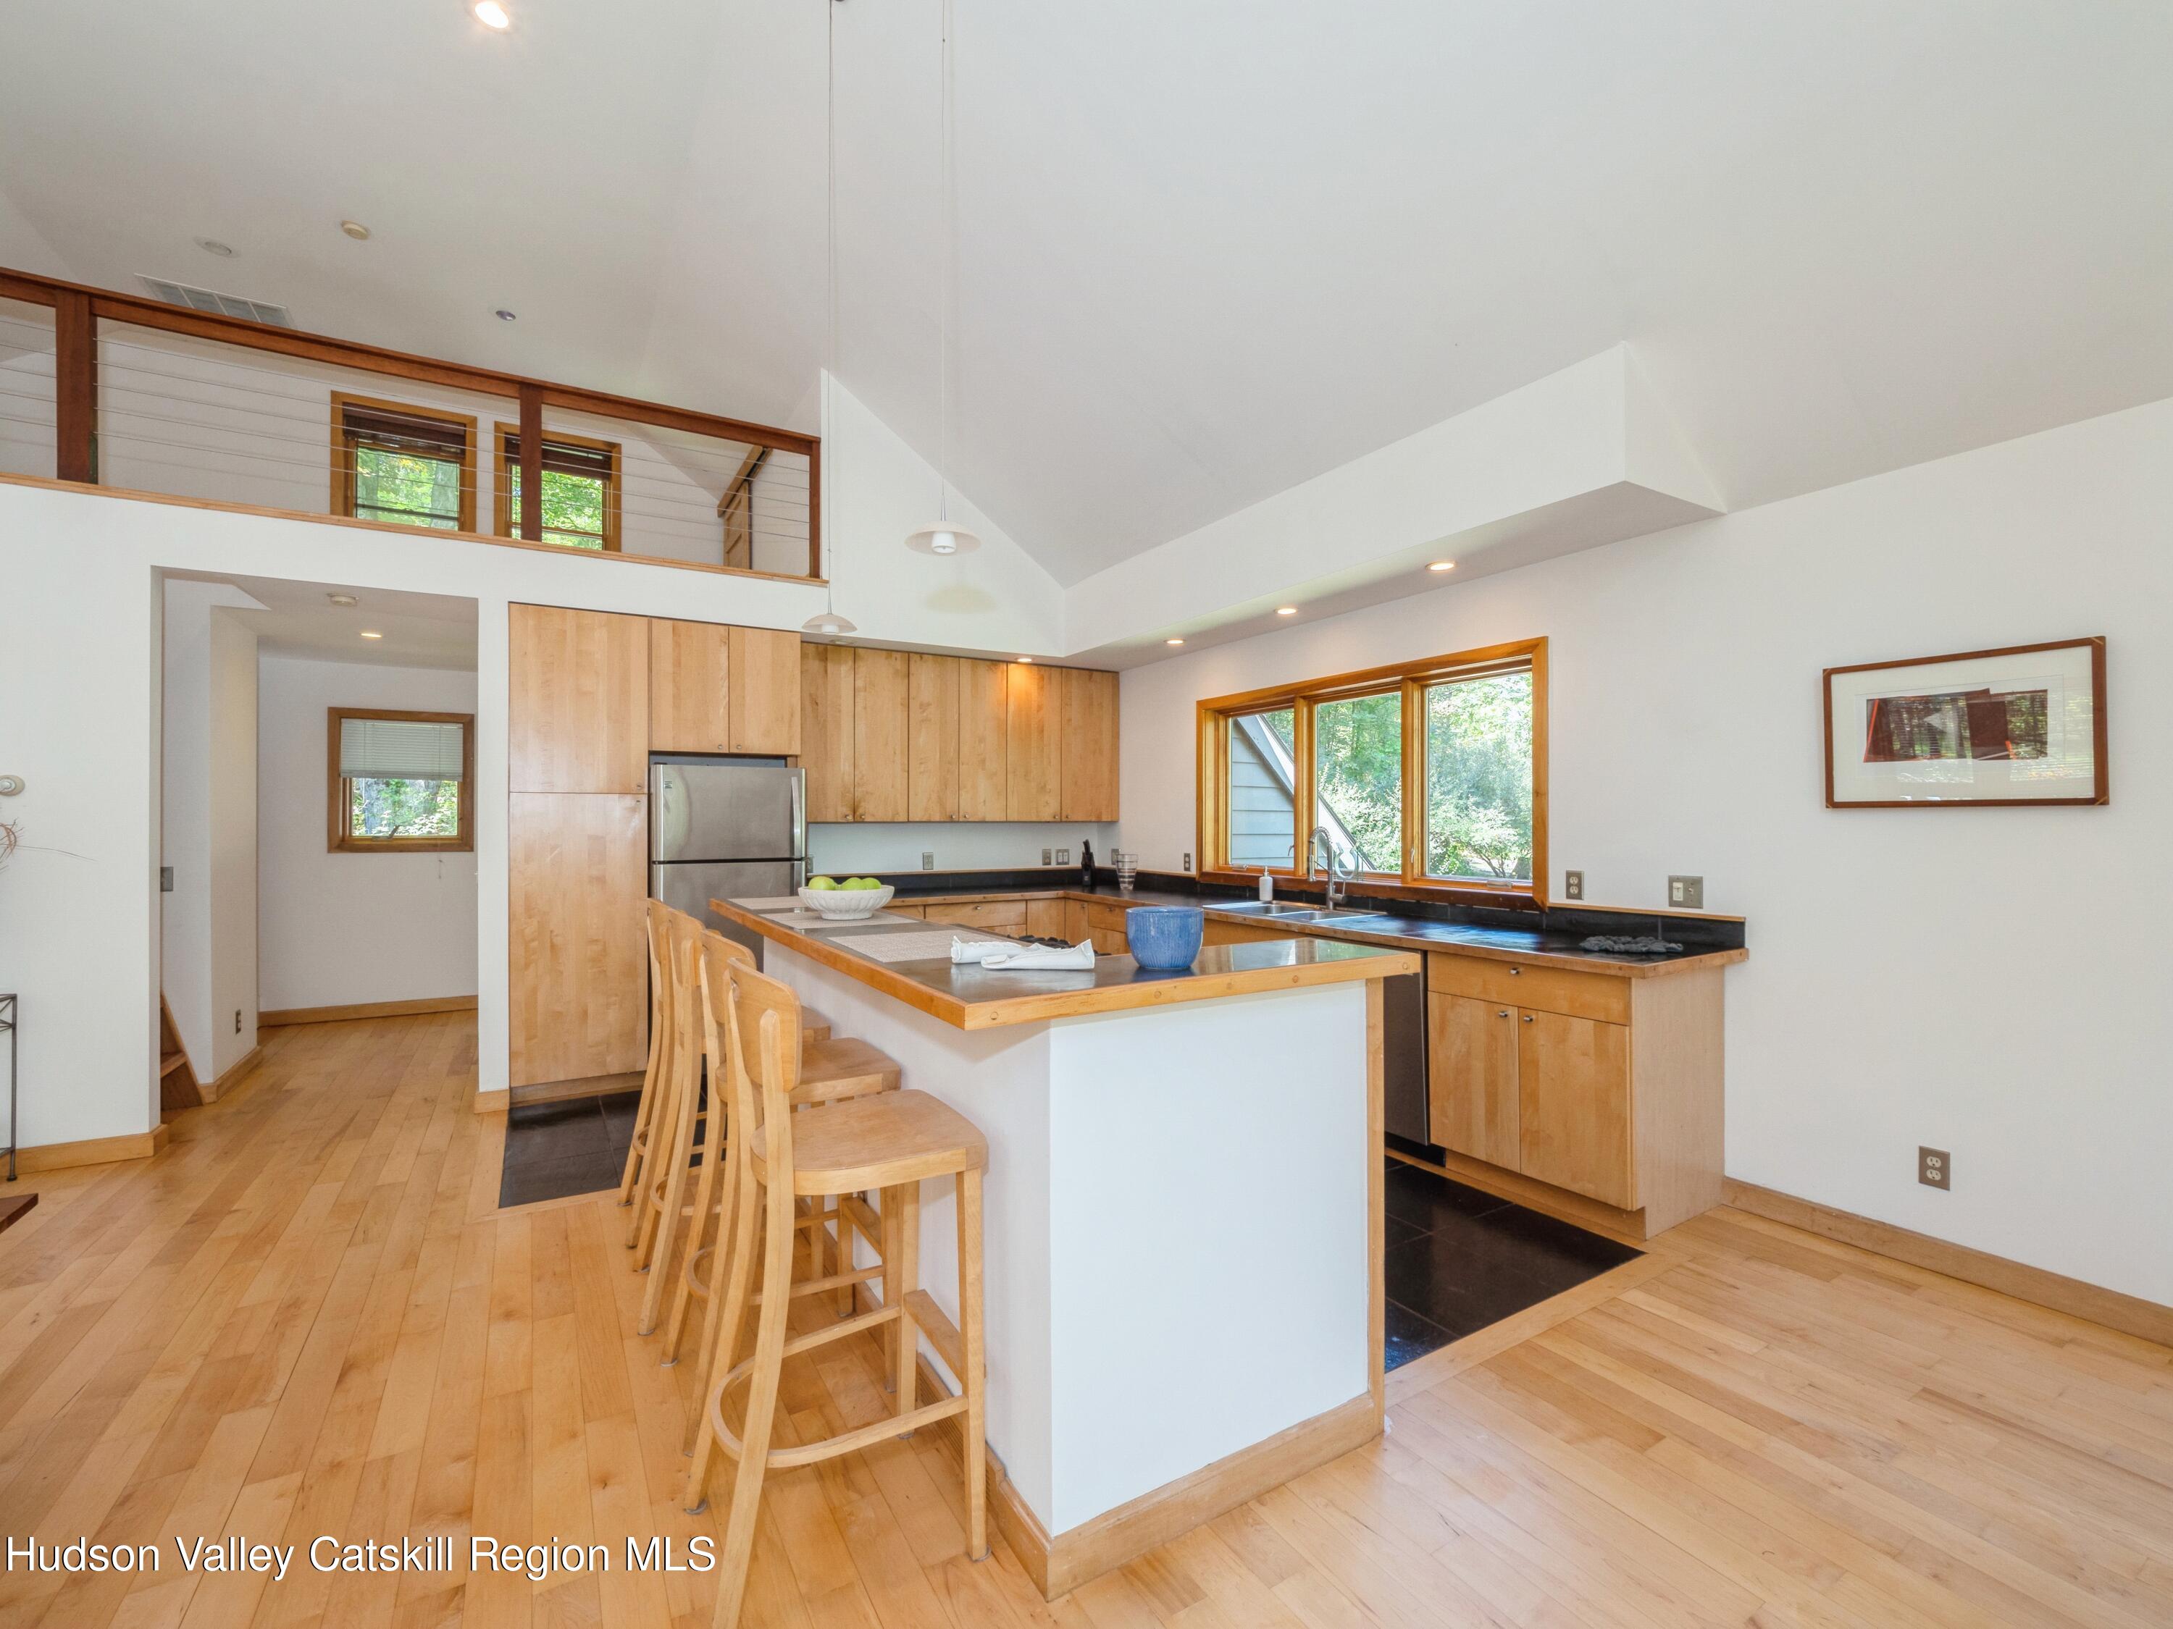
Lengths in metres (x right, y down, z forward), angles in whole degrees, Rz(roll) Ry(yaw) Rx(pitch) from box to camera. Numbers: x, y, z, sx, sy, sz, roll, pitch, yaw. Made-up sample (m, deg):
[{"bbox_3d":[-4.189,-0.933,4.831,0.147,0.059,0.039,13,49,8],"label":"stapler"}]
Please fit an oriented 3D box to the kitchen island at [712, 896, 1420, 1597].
[{"bbox_3d":[-0.356,0.864,2.787,1.155,1.060,2.460,0,-1,-32],"label":"kitchen island"}]

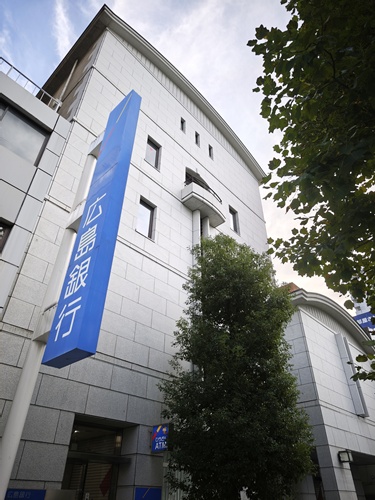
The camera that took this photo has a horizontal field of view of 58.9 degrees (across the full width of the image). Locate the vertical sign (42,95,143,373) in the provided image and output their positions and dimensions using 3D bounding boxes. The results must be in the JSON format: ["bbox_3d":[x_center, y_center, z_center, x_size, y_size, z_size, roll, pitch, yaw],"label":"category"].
[{"bbox_3d":[-1.903,-1.265,7.692,1.081,7.591,0.337,-28,-45,34],"label":"vertical sign"}]

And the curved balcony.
[{"bbox_3d":[0.822,-2.109,15.288,0.799,1.036,2.338,-28,-45,34],"label":"curved balcony"}]

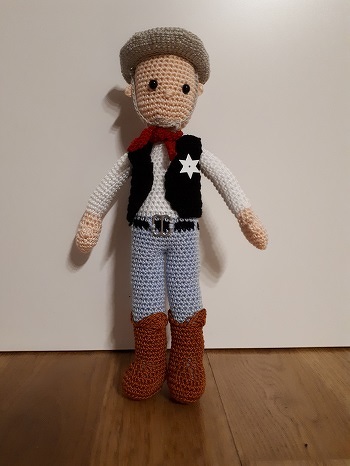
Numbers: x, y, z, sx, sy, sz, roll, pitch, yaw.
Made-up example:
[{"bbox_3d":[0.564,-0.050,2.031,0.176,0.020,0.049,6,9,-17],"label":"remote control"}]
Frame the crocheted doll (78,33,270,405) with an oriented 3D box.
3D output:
[{"bbox_3d":[-0.003,-0.021,0.334,0.180,0.325,0.088,0,3,-2],"label":"crocheted doll"}]

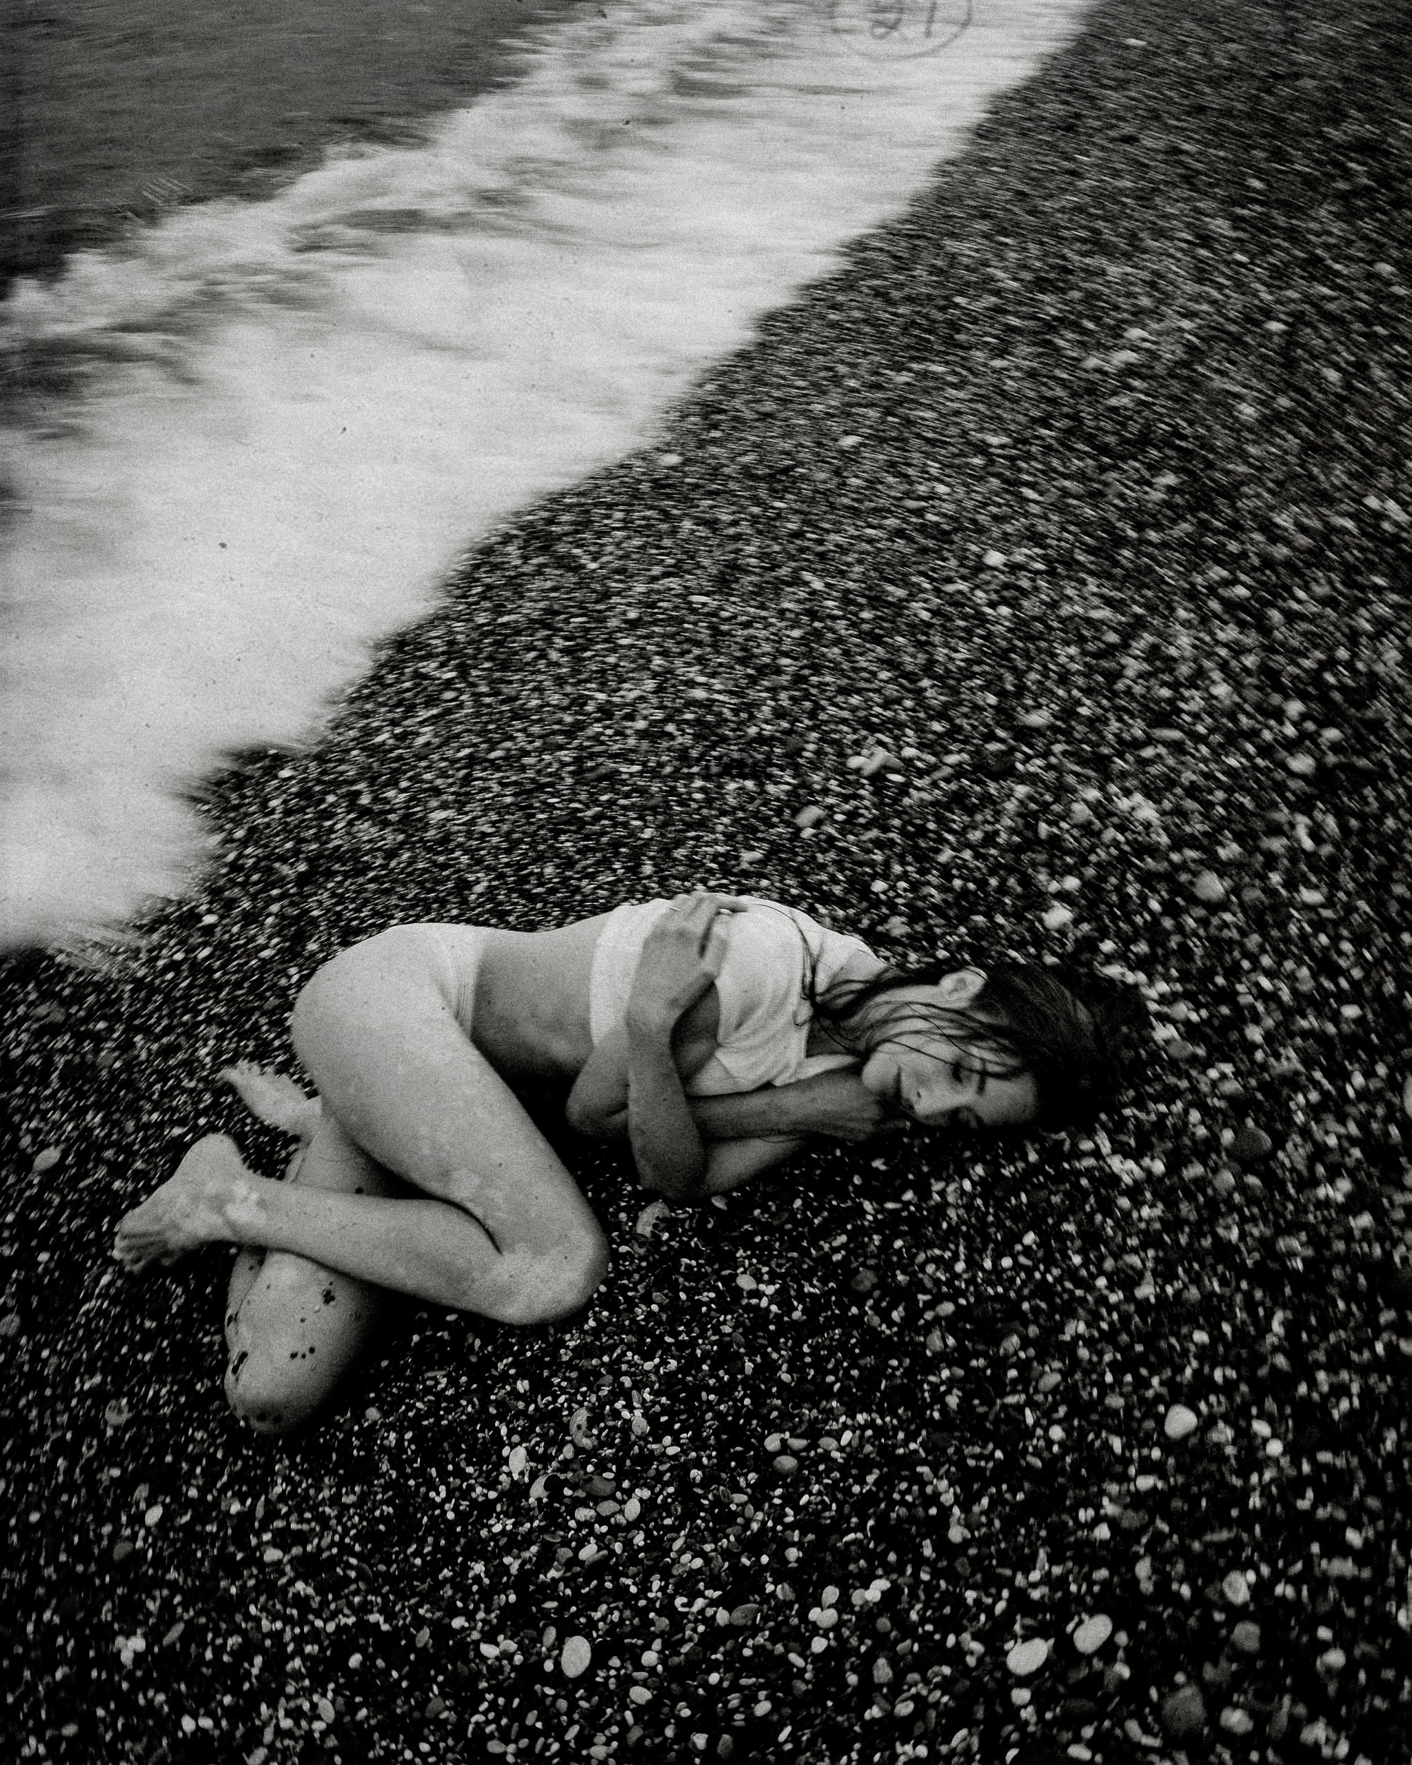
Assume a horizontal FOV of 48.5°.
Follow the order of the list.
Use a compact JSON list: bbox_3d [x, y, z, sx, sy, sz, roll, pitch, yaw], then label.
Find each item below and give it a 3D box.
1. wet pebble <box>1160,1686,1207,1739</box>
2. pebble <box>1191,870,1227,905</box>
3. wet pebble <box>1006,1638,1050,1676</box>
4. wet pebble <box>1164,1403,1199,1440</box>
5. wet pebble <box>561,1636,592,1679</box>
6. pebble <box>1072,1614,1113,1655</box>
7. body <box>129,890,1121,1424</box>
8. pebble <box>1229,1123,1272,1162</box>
[{"bbox_3d":[0.432,0.750,1.418,0.036,0.022,0.043,31,53,26],"label":"wet pebble"},{"bbox_3d":[0.686,0.007,2.134,0.044,0.027,0.054,13,48,13],"label":"pebble"},{"bbox_3d":[0.297,0.717,1.452,0.043,0.018,0.026,-16,48,-15],"label":"wet pebble"},{"bbox_3d":[0.488,0.554,1.610,0.037,0.018,0.030,-33,54,-28],"label":"wet pebble"},{"bbox_3d":[-0.121,0.718,1.452,0.027,0.017,0.036,7,46,7],"label":"wet pebble"},{"bbox_3d":[0.361,0.703,1.466,0.043,0.018,0.025,-28,52,-25],"label":"pebble"},{"bbox_3d":[-0.045,0.259,1.665,1.170,0.345,0.520,0,46,0],"label":"body"},{"bbox_3d":[0.642,0.306,1.845,0.043,0.026,0.051,33,54,28],"label":"pebble"}]

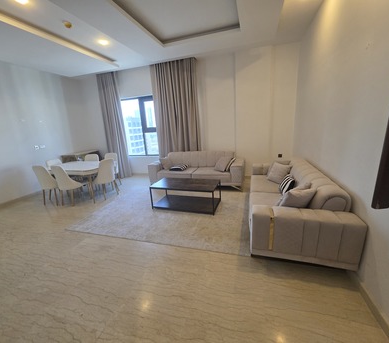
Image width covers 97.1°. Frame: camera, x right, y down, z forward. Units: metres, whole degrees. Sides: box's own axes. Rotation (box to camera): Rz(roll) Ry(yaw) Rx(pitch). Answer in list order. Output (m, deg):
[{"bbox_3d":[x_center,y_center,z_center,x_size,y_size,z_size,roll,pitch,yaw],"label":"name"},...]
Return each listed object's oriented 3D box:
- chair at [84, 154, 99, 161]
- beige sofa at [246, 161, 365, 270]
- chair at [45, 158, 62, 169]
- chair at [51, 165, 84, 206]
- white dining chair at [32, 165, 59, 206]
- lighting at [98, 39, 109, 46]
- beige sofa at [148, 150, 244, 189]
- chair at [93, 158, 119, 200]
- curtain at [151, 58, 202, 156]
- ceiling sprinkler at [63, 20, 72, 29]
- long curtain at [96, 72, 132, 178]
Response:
[{"bbox_3d":[-2.690,0.041,4.340,0.450,0.855,0.522,2,16,18],"label":"chair"},{"bbox_3d":[1.365,0.308,2.596,0.928,0.768,2.102,2,16,18],"label":"beige sofa"},{"bbox_3d":[-2.941,0.163,3.952,0.522,0.855,0.450,2,16,18],"label":"chair"},{"bbox_3d":[-2.485,0.262,3.487,0.450,0.855,0.507,3,17,23],"label":"chair"},{"bbox_3d":[-2.903,0.255,3.609,0.450,0.855,0.507,2,16,21],"label":"white dining chair"},{"bbox_3d":[-1.627,-2.324,3.079,0.123,0.044,0.123,2,16,18],"label":"lighting"},{"bbox_3d":[0.075,-0.083,4.317,2.218,0.768,0.841,2,16,18],"label":"beige sofa"},{"bbox_3d":[-1.973,0.160,3.739,0.522,0.855,0.450,3,17,23],"label":"chair"},{"bbox_3d":[-0.426,-1.227,4.511,1.218,2.900,0.145,2,16,18],"label":"curtain"},{"bbox_3d":[-1.853,-2.142,2.505,0.105,0.050,0.105,1,17,16],"label":"ceiling sprinkler"},{"bbox_3d":[-2.308,-1.278,5.077,0.609,2.944,0.145,2,16,18],"label":"long curtain"}]

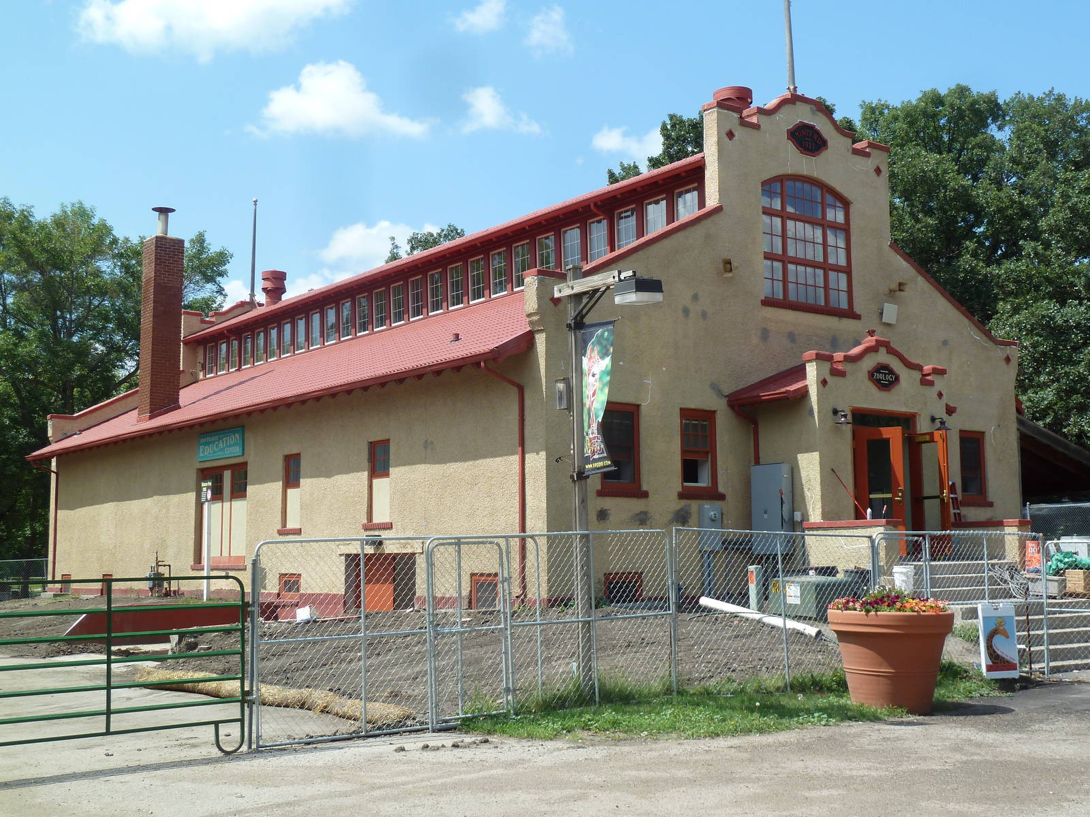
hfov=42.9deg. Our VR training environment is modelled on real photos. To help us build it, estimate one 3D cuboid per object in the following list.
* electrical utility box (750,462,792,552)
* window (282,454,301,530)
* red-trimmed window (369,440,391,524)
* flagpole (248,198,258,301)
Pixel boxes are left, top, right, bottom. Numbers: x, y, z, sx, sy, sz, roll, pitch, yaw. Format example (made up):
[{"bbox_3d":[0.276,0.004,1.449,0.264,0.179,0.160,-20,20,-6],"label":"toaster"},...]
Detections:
[{"bbox_3d":[3.542,1.568,21.606,0.230,1.390,0.660,4,-8,-36],"label":"electrical utility box"},{"bbox_3d":[-4.728,1.571,26.165,0.160,1.418,0.749,4,-8,-36],"label":"window"},{"bbox_3d":[-2.764,1.239,23.546,0.160,1.412,0.749,4,-8,-36],"label":"red-trimmed window"},{"bbox_3d":[-8.719,-4.657,41.558,0.180,3.349,0.180,4,-8,-36],"label":"flagpole"}]

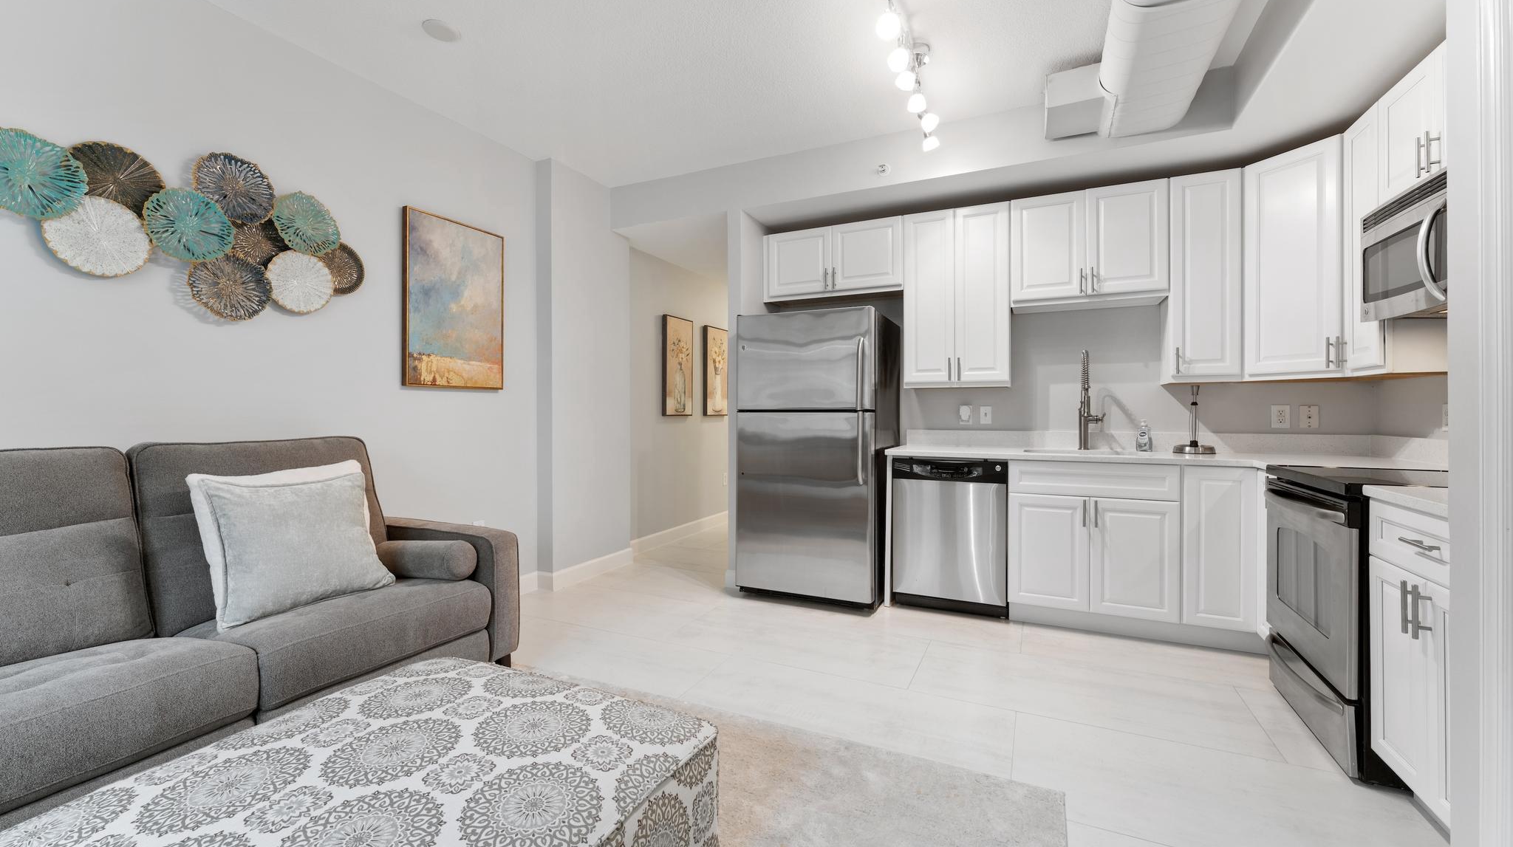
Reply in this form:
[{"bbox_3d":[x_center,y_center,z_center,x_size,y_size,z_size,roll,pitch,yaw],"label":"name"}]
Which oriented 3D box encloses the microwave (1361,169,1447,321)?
[{"bbox_3d":[2.395,-0.598,1.899,0.393,0.410,0.760,0,1,26],"label":"microwave"}]

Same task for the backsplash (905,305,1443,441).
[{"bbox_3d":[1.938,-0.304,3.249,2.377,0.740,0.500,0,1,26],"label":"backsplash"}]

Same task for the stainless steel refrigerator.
[{"bbox_3d":[0.413,0.208,3.713,0.844,1.720,0.750,0,0,26],"label":"stainless steel refrigerator"}]

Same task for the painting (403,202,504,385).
[{"bbox_3d":[-1.656,-0.651,3.264,0.038,0.912,0.590,0,0,26],"label":"painting"}]

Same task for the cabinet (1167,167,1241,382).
[{"bbox_3d":[2.361,-0.749,3.144,0.301,1.065,0.320,0,0,26],"label":"cabinet"}]

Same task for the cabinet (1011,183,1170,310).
[{"bbox_3d":[1.879,-0.975,3.374,0.757,0.619,0.320,0,0,26],"label":"cabinet"}]

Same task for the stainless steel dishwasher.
[{"bbox_3d":[1.188,0.642,3.532,0.612,0.874,0.598,0,1,26],"label":"stainless steel dishwasher"}]

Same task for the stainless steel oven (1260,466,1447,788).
[{"bbox_3d":[2.251,0.634,1.970,0.688,0.925,0.756,0,1,26],"label":"stainless steel oven"}]

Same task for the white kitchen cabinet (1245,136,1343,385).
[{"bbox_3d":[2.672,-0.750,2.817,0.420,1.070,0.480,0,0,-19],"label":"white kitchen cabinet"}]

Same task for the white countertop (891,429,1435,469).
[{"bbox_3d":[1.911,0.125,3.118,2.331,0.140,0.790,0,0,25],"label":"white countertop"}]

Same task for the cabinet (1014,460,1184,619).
[{"bbox_3d":[1.816,0.584,3.244,0.754,0.780,0.625,0,0,26],"label":"cabinet"}]

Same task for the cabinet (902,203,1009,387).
[{"bbox_3d":[1.261,-0.753,3.671,0.610,1.070,0.320,0,0,26],"label":"cabinet"}]

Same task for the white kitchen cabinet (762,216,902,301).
[{"bbox_3d":[0.552,-1.060,4.000,0.952,0.450,0.321,0,1,26],"label":"white kitchen cabinet"}]

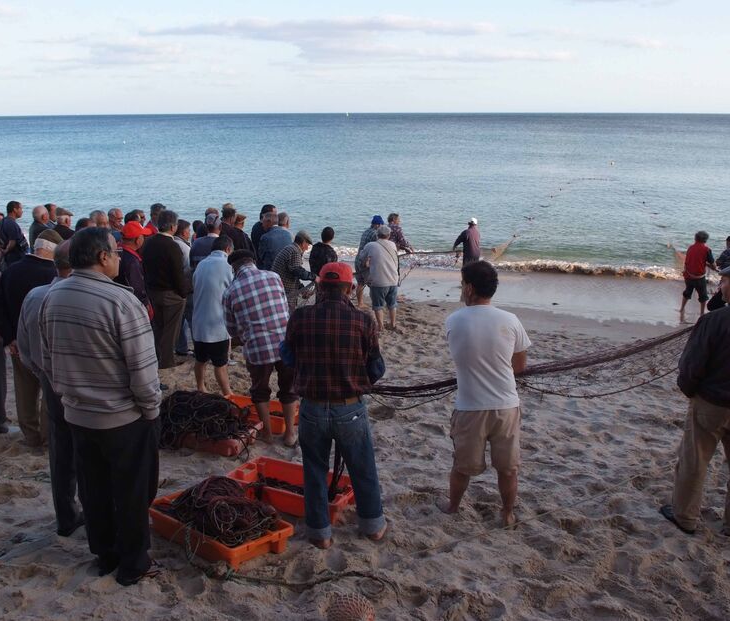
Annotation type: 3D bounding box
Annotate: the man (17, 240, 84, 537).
[{"bbox_3d":[-1.636,0.457,3.639,0.420,1.700,0.550,-15,22,-41],"label":"man"}]

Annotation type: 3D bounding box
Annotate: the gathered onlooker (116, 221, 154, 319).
[{"bbox_3d":[-2.264,-0.030,6.602,0.520,1.700,0.400,11,20,33],"label":"gathered onlooker"}]

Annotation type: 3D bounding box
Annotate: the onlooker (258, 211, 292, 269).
[{"bbox_3d":[-1.195,-0.468,9.134,0.540,1.750,0.340,7,18,24],"label":"onlooker"}]

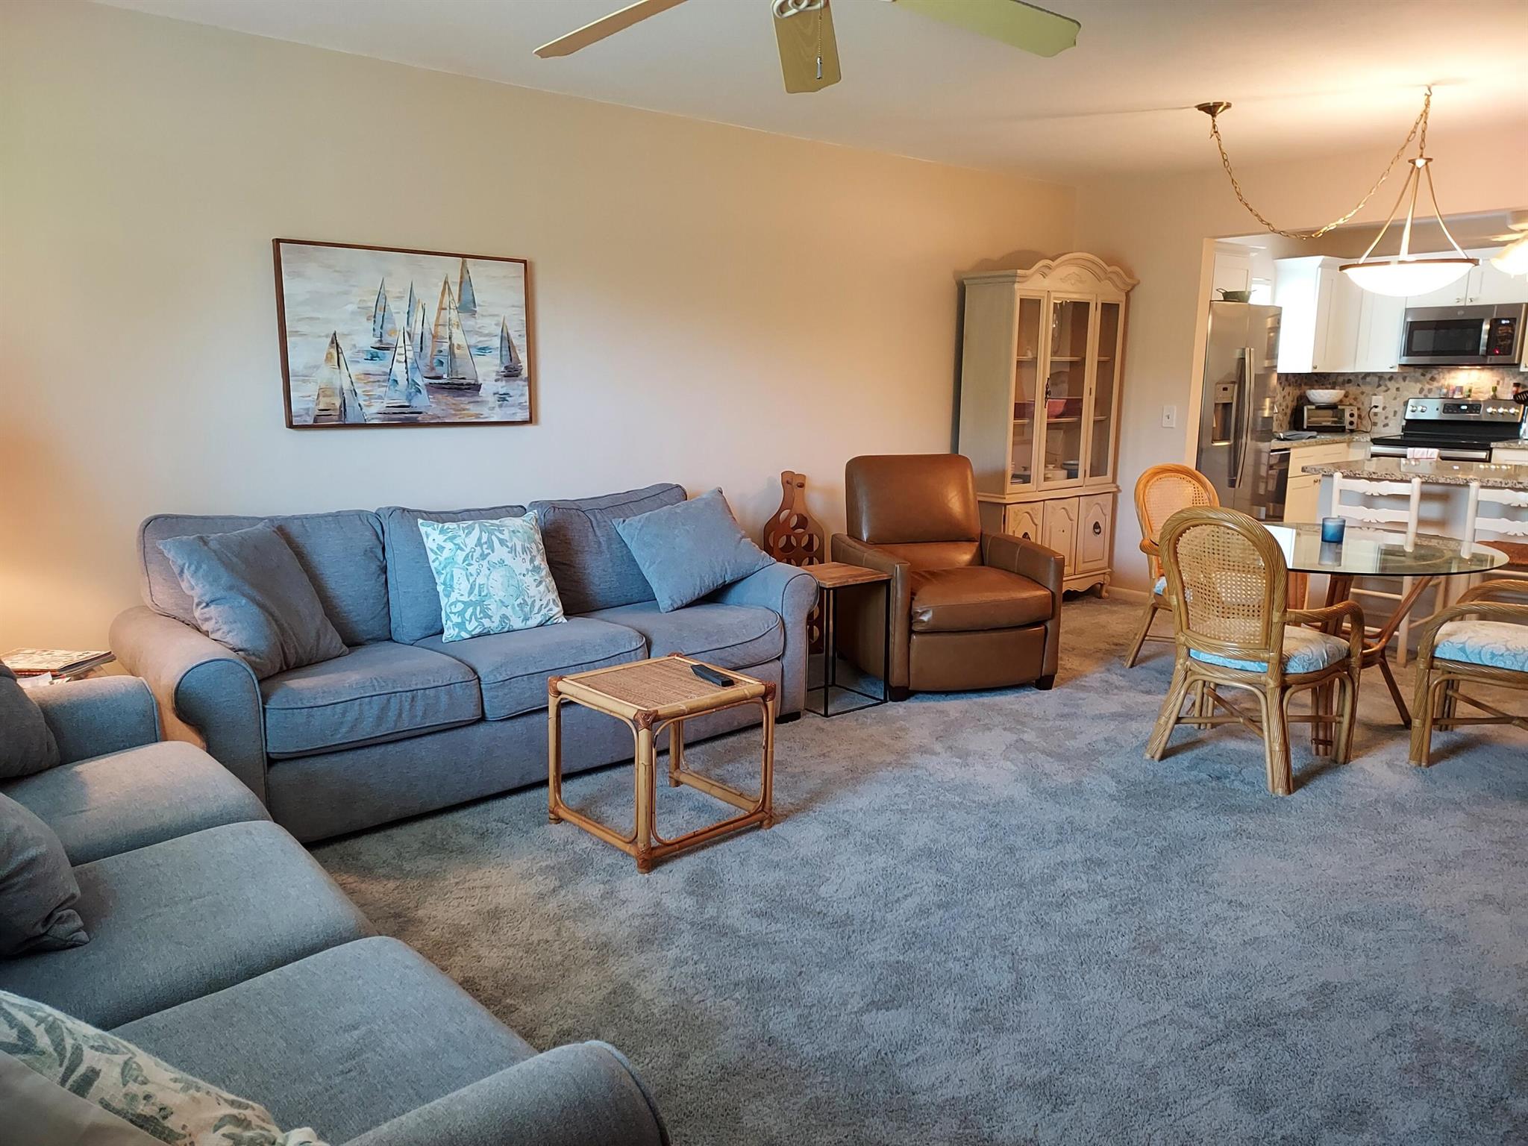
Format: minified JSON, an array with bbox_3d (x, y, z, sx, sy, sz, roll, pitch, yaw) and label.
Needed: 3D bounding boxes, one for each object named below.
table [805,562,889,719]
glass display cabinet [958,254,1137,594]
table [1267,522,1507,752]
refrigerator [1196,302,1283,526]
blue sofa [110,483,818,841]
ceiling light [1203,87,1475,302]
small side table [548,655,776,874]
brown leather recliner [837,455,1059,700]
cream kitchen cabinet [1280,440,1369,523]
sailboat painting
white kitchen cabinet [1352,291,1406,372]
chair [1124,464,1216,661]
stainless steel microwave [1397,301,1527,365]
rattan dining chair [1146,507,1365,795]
[{"bbox_3d":[0.283,0.269,4.357,0.360,0.530,0.325,-8,13,-40],"label":"table"},{"bbox_3d":[1.619,-0.805,6.149,1.120,2.000,0.405,-8,14,-38],"label":"glass display cabinet"},{"bbox_3d":[2.031,0.251,3.937,1.150,0.735,1.150,-7,13,-37],"label":"table"},{"bbox_3d":[2.696,-0.812,6.846,0.890,1.765,0.780,-8,14,-38],"label":"refrigerator"},{"bbox_3d":[-0.963,0.186,3.828,2.300,0.900,0.990,-8,14,-38],"label":"blue sofa"},{"bbox_3d":[2.397,-1.575,4.444,1.154,0.812,0.560,4,11,21],"label":"ceiling light"},{"bbox_3d":[-0.305,0.528,3.114,0.475,0.445,0.460,-9,13,-42],"label":"small side table"},{"bbox_3d":[0.805,-0.036,4.868,0.800,0.970,0.900,-2,12,-15],"label":"brown leather recliner"},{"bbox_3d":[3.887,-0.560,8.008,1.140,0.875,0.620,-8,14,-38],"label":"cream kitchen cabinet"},{"bbox_3d":[-1.344,-0.897,4.073,0.968,0.662,0.039,-8,14,-38],"label":"sailboat painting"},{"bbox_3d":[4.734,-1.911,7.990,0.330,0.800,0.320,-7,13,-37],"label":"white kitchen cabinet"},{"bbox_3d":[2.013,0.015,4.724,0.560,0.925,0.570,-3,10,-17],"label":"chair"},{"bbox_3d":[5.114,-1.724,7.687,0.400,0.415,0.752,-8,14,-38],"label":"stainless steel microwave"},{"bbox_3d":[1.702,0.205,3.666,0.570,0.915,0.560,-9,13,-42],"label":"rattan dining chair"}]

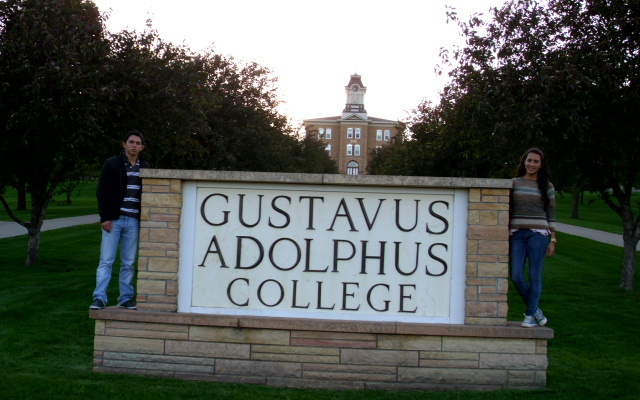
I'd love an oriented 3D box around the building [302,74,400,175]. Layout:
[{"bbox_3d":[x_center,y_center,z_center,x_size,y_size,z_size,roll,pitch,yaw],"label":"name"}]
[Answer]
[{"bbox_3d":[9.247,-19.030,223.000,25.700,28.500,17.500,2,-2,2],"label":"building"}]

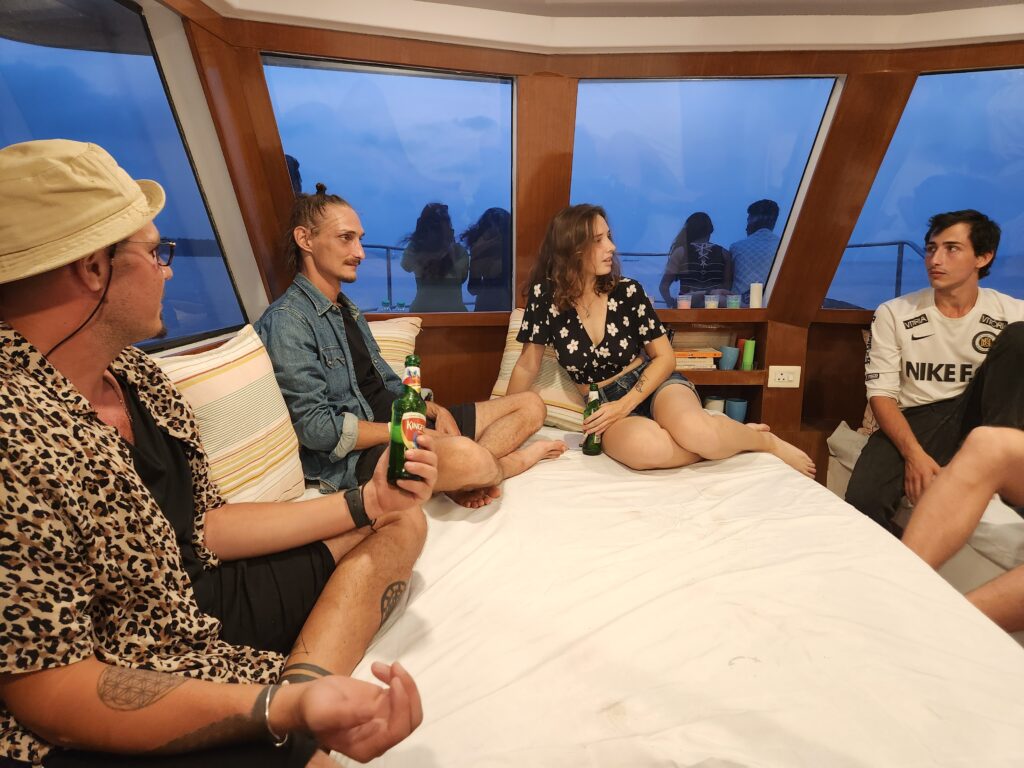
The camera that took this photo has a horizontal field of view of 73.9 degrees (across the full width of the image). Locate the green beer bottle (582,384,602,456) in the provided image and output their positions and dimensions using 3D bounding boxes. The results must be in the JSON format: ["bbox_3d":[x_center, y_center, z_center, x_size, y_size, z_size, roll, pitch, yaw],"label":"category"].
[{"bbox_3d":[0.263,0.114,2.190,0.061,0.230,0.061,-3,11,-18],"label":"green beer bottle"}]

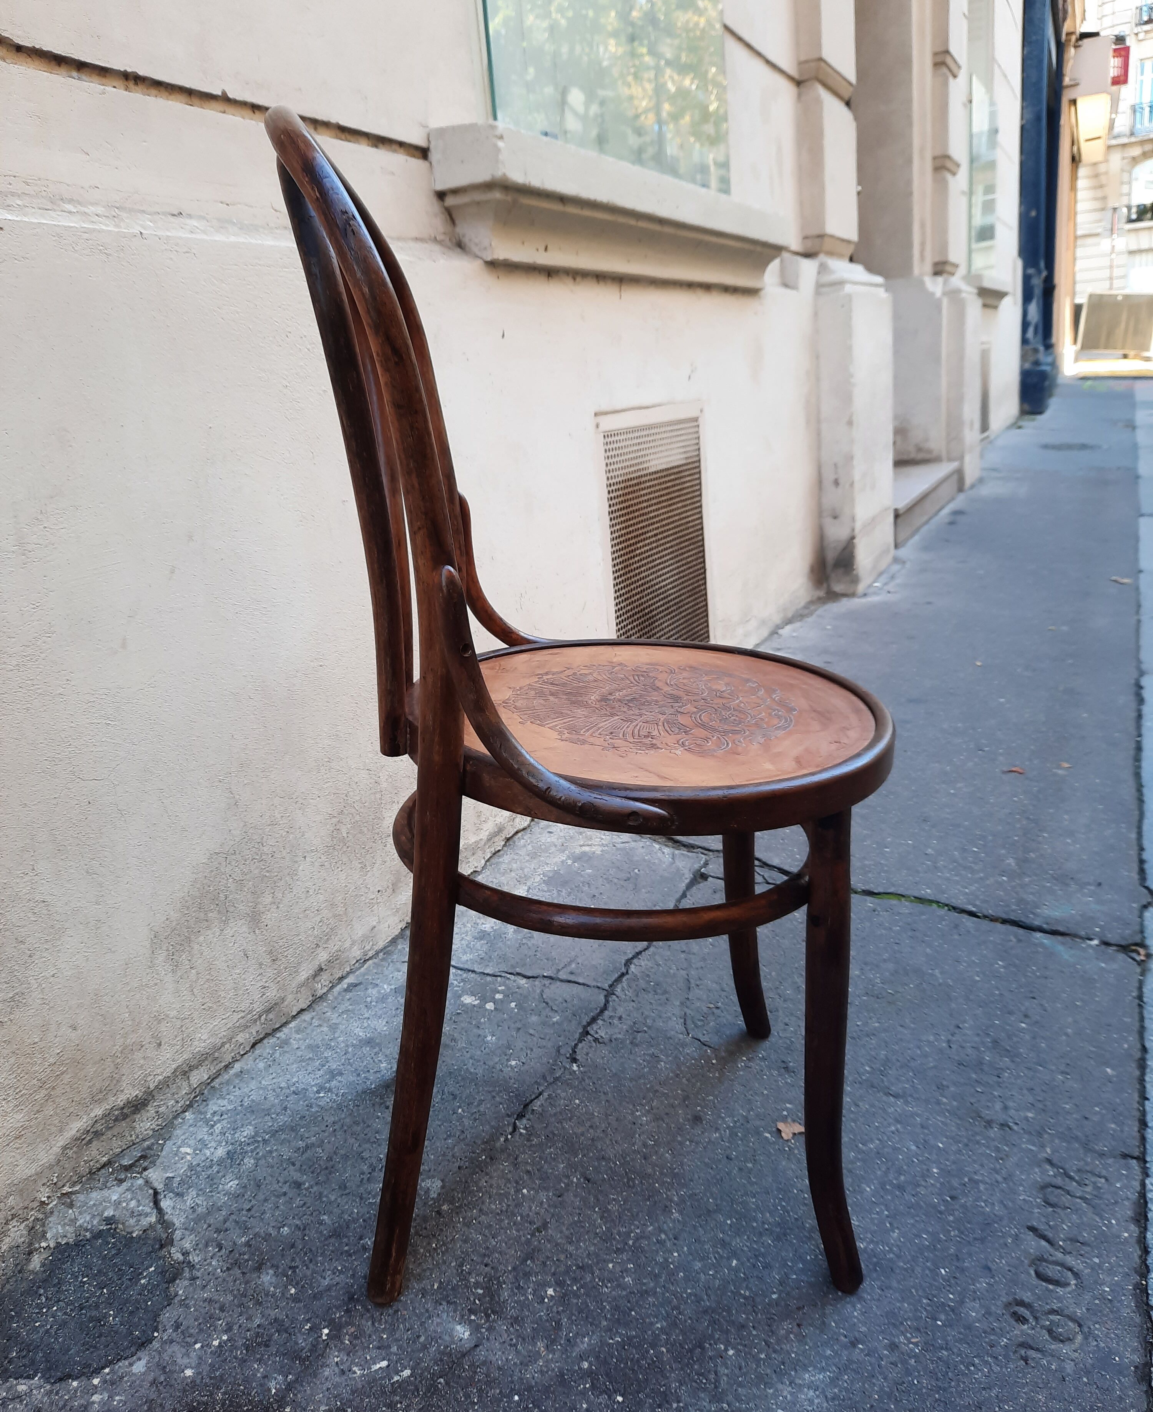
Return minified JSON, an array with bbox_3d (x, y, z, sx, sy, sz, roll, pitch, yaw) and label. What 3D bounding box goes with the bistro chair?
[{"bbox_3d":[0.017,0.003,0.953,0.506,0.903,0.420,0,18,-3],"label":"bistro chair"}]

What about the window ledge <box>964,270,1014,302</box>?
[{"bbox_3d":[2.230,-2.213,5.984,0.105,0.142,1.350,3,18,27],"label":"window ledge"}]

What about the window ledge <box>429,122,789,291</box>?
[{"bbox_3d":[0.159,-0.883,2.068,0.110,0.160,1.350,3,18,27],"label":"window ledge"}]

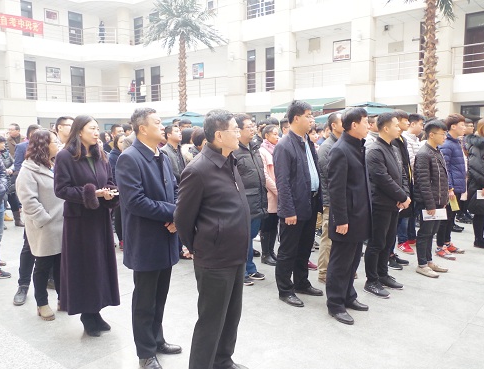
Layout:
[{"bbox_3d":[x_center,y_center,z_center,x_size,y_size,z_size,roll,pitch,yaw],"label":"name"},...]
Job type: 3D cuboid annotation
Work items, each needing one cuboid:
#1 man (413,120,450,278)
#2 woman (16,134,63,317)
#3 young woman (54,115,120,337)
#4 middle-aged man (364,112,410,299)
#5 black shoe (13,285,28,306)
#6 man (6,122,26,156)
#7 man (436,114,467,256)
[{"bbox_3d":[2.086,0.145,4.529,0.500,1.660,0.360,-5,8,-36],"label":"man"},{"bbox_3d":[-1.706,0.337,3.516,0.380,1.566,0.480,1,7,12],"label":"woman"},{"bbox_3d":[-1.180,0.324,3.205,0.440,1.670,0.520,3,7,25],"label":"young woman"},{"bbox_3d":[1.362,0.197,3.963,0.400,1.700,0.520,5,9,40],"label":"middle-aged man"},{"bbox_3d":[-2.060,1.027,3.888,0.110,0.120,0.280,-3,7,-20],"label":"black shoe"},{"bbox_3d":[-3.607,-0.110,6.701,0.520,1.730,0.350,-1,7,0],"label":"man"},{"bbox_3d":[2.646,0.016,5.237,0.500,1.740,0.360,-4,8,-30],"label":"man"}]

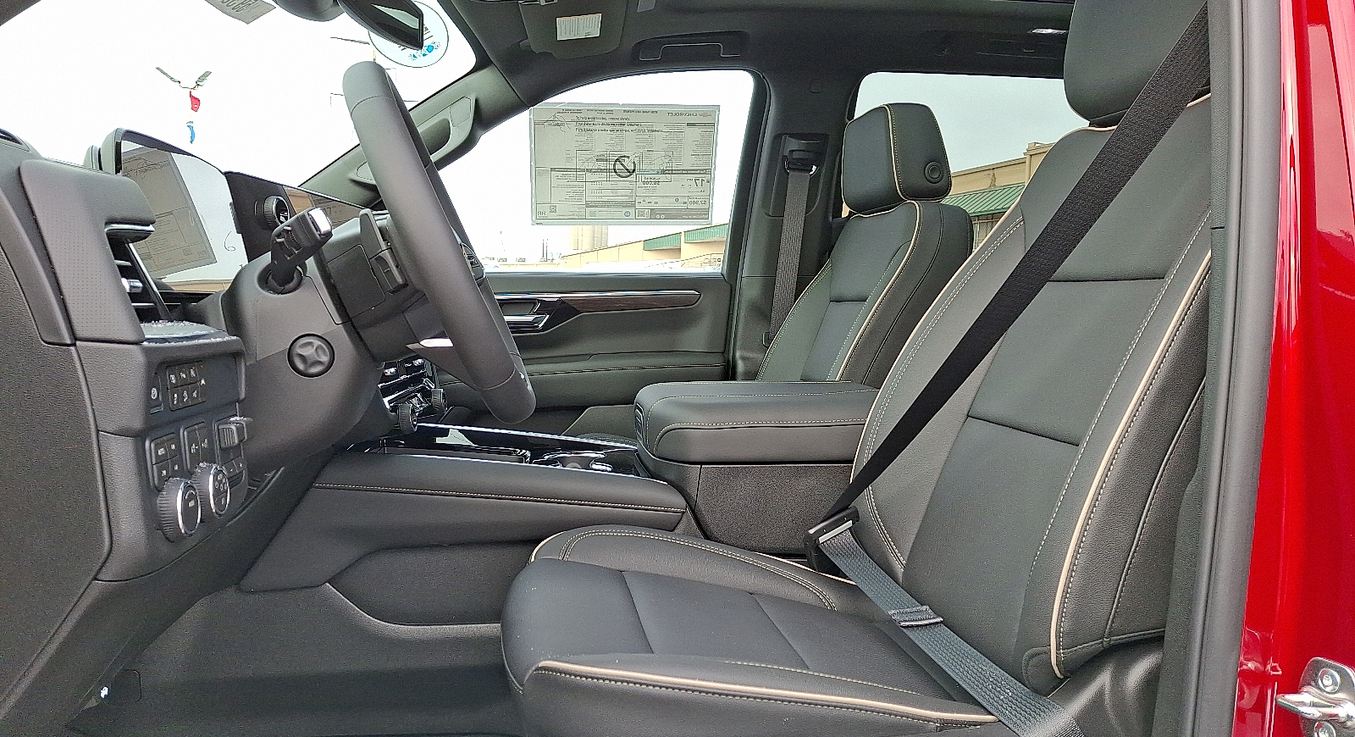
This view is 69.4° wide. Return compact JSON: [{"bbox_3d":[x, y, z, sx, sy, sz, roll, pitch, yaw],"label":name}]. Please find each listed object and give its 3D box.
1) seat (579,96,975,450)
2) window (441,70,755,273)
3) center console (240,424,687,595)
[{"bbox_3d":[0.096,-0.009,1.857,0.750,0.960,0.550,-1,6,-7],"label":"seat"},{"bbox_3d":[-0.207,-0.436,2.224,0.755,0.460,0.060,-1,23,-7],"label":"window"},{"bbox_3d":[-0.271,0.175,1.407,0.560,0.165,0.370,-1,6,-7],"label":"center console"}]

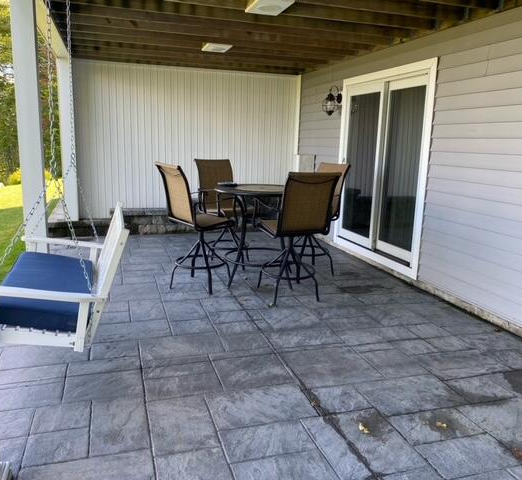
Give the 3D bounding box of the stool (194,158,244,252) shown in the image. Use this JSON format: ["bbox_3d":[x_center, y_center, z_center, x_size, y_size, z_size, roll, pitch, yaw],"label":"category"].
[{"bbox_3d":[-0.377,-0.291,5.522,0.600,1.202,0.665,-8,15,-40],"label":"stool"}]

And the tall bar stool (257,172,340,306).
[{"bbox_3d":[0.311,-0.050,4.444,0.600,1.202,0.665,-3,13,-23],"label":"tall bar stool"}]

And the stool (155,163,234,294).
[{"bbox_3d":[-0.624,-0.137,4.732,0.665,1.202,0.600,-7,14,-37],"label":"stool"}]

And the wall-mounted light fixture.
[{"bbox_3d":[0.967,-1.903,6.586,0.265,0.410,0.220,-2,12,-17],"label":"wall-mounted light fixture"}]

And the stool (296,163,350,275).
[{"bbox_3d":[0.557,-0.226,5.343,0.665,1.202,0.600,-6,14,-35],"label":"stool"}]

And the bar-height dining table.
[{"bbox_3d":[0.012,-0.045,4.970,0.970,0.965,0.970,-2,12,-17],"label":"bar-height dining table"}]

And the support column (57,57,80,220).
[{"bbox_3d":[-2.784,-1.420,6.944,0.170,2.295,0.170,-2,12,-17],"label":"support column"}]

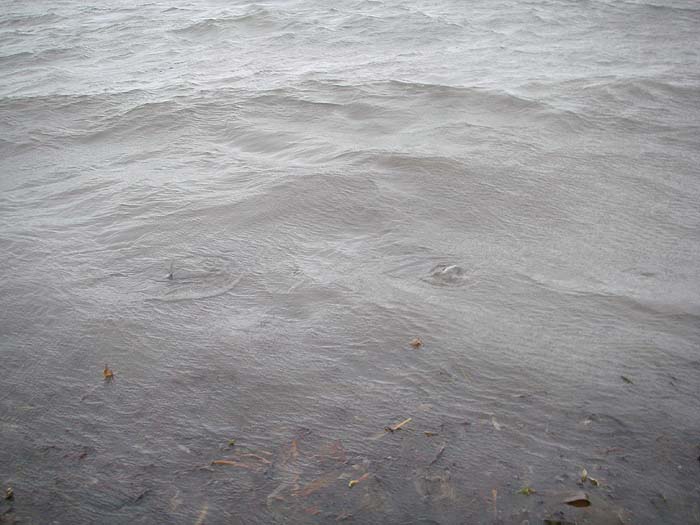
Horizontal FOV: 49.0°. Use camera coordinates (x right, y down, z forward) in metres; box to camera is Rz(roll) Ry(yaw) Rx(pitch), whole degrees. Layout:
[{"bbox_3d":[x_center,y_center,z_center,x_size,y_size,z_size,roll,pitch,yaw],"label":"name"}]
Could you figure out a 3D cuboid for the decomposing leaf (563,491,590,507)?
[{"bbox_3d":[0.593,0.620,2.010,0.072,0.018,0.045,0,28,0],"label":"decomposing leaf"}]

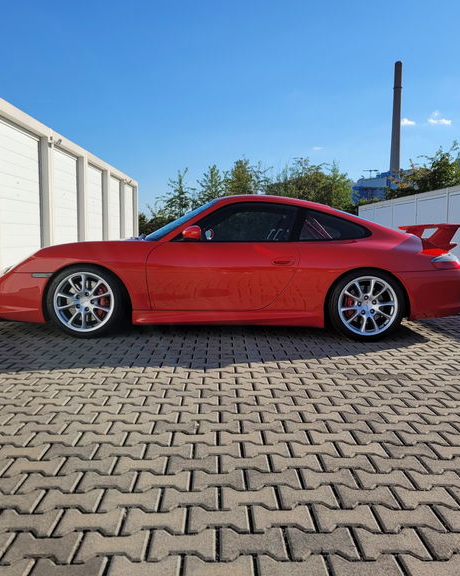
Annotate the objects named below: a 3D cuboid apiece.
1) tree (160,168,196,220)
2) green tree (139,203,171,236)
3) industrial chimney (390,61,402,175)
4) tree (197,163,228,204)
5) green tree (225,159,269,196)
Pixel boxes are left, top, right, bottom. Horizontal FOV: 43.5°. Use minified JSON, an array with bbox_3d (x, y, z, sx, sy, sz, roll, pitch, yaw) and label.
[{"bbox_3d":[-3.525,-5.353,38.678,2.800,5.375,2.800,1,5,0],"label":"tree"},{"bbox_3d":[-4.685,-3.792,35.808,2.300,2.759,2.300,1,5,0],"label":"green tree"},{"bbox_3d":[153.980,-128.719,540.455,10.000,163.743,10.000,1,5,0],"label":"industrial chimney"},{"bbox_3d":[-1.224,-5.590,39.659,2.400,5.716,2.400,1,5,0],"label":"tree"},{"bbox_3d":[1.095,-5.812,39.636,3.200,6.209,3.200,1,5,0],"label":"green tree"}]

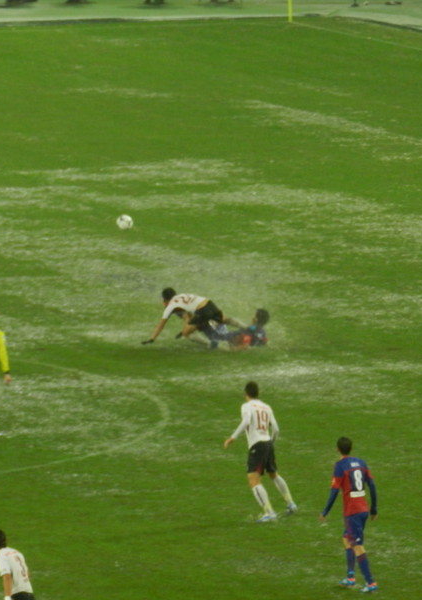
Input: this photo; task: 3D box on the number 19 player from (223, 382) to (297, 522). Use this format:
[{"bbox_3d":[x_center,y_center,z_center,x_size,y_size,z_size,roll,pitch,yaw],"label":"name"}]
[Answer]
[{"bbox_3d":[0.619,1.821,104.864,0.680,1.680,0.600,-5,8,-35],"label":"number 19 player"}]

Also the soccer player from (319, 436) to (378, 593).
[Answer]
[{"bbox_3d":[1.613,2.457,99.159,0.530,1.760,0.460,-4,8,-30],"label":"soccer player"}]

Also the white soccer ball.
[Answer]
[{"bbox_3d":[-1.297,-1.170,129.500,0.220,0.220,0.220,0,7,0],"label":"white soccer ball"}]

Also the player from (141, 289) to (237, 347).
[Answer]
[{"bbox_3d":[-0.234,0.184,122.388,1.450,0.820,0.700,0,7,0],"label":"player"}]

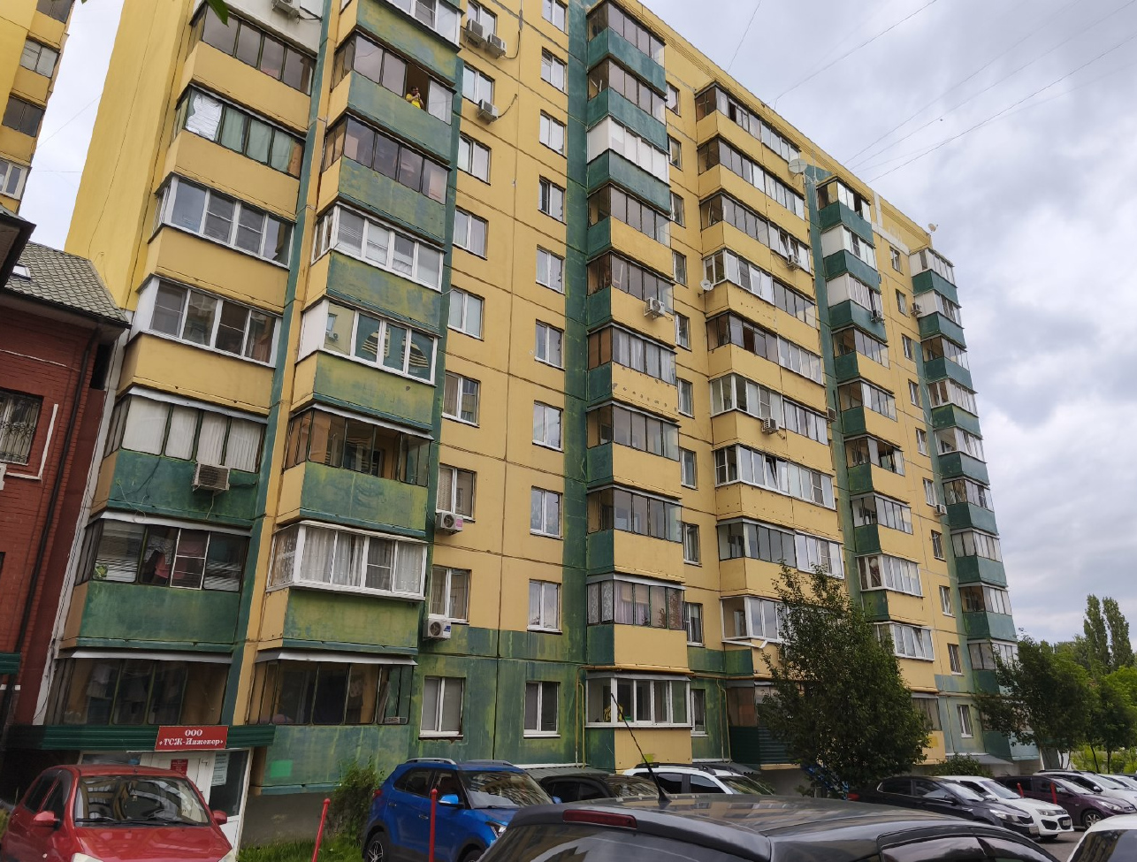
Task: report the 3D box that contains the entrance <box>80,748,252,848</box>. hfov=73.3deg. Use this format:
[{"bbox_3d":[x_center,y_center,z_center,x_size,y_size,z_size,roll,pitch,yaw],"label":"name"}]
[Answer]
[{"bbox_3d":[-7.555,6.965,14.130,2.970,1.980,0.450,17,-26,-38],"label":"entrance"}]

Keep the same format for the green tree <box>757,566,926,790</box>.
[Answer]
[{"bbox_3d":[8.614,8.038,24.116,4.800,7.400,4.700,17,-26,-37],"label":"green tree"}]

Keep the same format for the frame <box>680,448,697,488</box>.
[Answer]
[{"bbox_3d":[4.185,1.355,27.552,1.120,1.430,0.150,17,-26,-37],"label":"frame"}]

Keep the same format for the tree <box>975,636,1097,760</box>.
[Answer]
[{"bbox_3d":[19.471,11.795,32.000,4.600,6.500,4.600,17,-26,-38],"label":"tree"}]

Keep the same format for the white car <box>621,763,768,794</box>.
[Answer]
[{"bbox_3d":[2.980,7.720,15.450,1.820,1.680,4.300,19,-27,-41],"label":"white car"}]

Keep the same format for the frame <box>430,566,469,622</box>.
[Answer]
[{"bbox_3d":[-3.123,4.314,20.139,1.220,1.410,0.160,17,-26,-38],"label":"frame"}]

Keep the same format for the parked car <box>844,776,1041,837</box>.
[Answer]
[{"bbox_3d":[9.854,9.945,20.159,1.740,1.470,4.400,17,-26,-37],"label":"parked car"}]

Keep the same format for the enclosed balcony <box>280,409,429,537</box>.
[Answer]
[{"bbox_3d":[-5.000,1.148,18.344,3.190,2.650,1.200,17,-26,-37],"label":"enclosed balcony"}]

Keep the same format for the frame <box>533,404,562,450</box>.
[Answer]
[{"bbox_3d":[-0.659,-0.130,24.312,1.220,1.390,0.130,16,-24,-39],"label":"frame"}]

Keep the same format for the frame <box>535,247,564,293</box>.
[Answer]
[{"bbox_3d":[-0.607,-5.397,25.763,1.260,1.440,0.150,17,-26,-38],"label":"frame"}]

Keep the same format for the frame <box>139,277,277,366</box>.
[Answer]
[{"bbox_3d":[-8.694,-2.448,18.605,3.050,1.430,0.840,17,-26,-38],"label":"frame"}]

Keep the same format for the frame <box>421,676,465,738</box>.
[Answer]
[{"bbox_3d":[-3.152,6.933,19.178,1.220,1.410,0.160,17,-26,-38],"label":"frame"}]

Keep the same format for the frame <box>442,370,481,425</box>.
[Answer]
[{"bbox_3d":[-3.119,-0.907,22.246,1.230,1.380,0.130,16,-24,-39],"label":"frame"}]

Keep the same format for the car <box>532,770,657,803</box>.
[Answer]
[{"bbox_3d":[0.537,6.668,13.031,1.750,1.470,4.350,17,-26,-38],"label":"car"}]

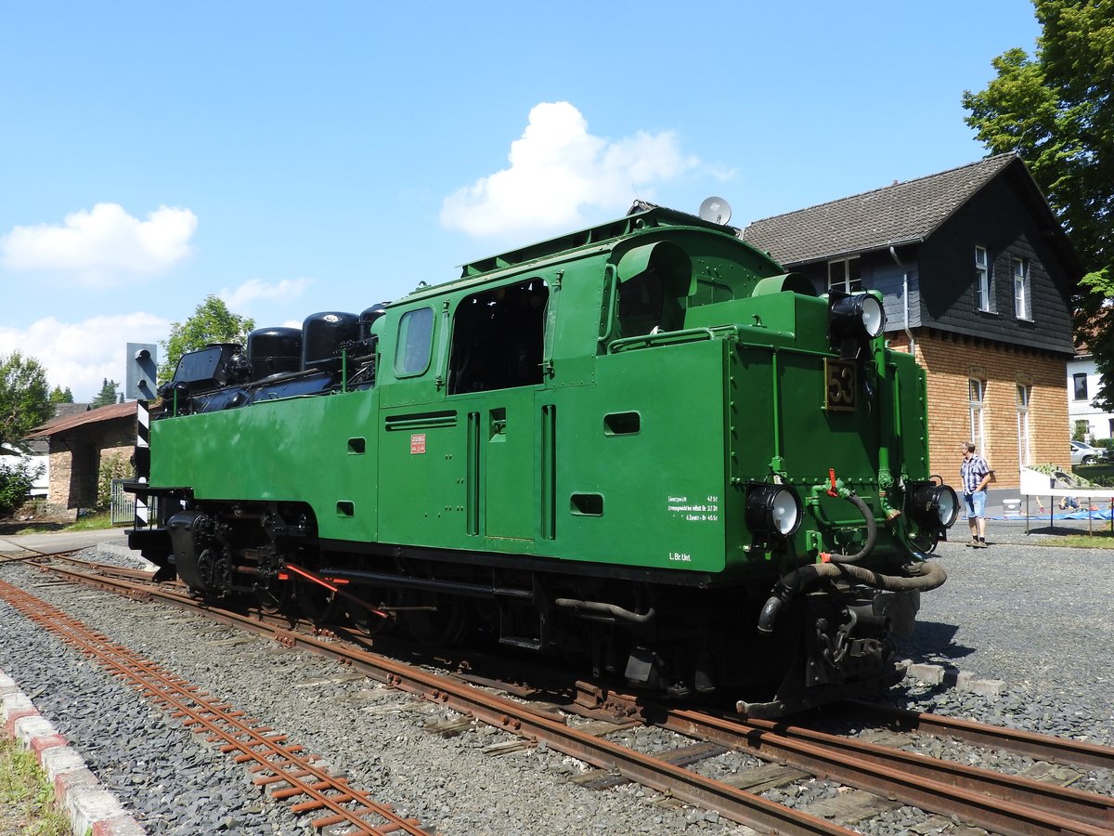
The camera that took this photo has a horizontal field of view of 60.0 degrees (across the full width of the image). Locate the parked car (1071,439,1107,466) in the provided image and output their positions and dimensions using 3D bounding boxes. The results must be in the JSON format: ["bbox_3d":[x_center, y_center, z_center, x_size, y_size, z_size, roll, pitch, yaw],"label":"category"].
[{"bbox_3d":[25.823,1.896,48.665,1.800,1.480,4.350,3,-5,-38],"label":"parked car"}]

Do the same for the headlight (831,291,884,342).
[{"bbox_3d":[1.747,-0.573,5.610,0.270,0.280,0.220,3,-5,-41],"label":"headlight"}]

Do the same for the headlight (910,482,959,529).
[{"bbox_3d":[2.368,0.550,6.058,0.270,0.280,0.200,3,-5,-41],"label":"headlight"}]

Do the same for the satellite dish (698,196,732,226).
[{"bbox_3d":[4.505,-5.809,27.400,0.900,0.950,0.420,0,-4,-8],"label":"satellite dish"}]

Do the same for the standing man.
[{"bbox_3d":[6.974,1.270,16.148,0.360,1.750,0.530,2,-4,-25],"label":"standing man"}]

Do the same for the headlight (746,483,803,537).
[{"bbox_3d":[1.117,0.482,4.960,0.270,0.280,0.200,3,-5,-41],"label":"headlight"}]

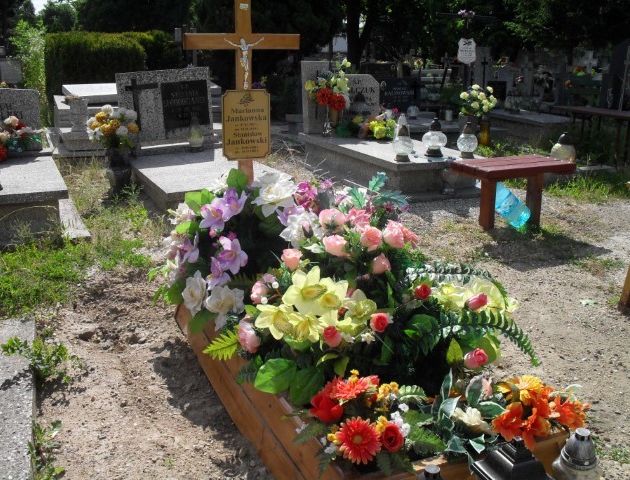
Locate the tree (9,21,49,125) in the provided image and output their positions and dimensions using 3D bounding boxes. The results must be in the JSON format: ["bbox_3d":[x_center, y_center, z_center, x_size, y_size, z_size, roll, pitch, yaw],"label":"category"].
[{"bbox_3d":[-4.236,-2.455,9.600,0.650,1.650,0.650,-7,18,-24],"label":"tree"}]

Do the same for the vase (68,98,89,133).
[{"bbox_3d":[-2.741,-1.443,7.500,0.250,0.380,0.250,-7,18,-24],"label":"vase"}]

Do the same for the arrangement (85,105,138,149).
[{"bbox_3d":[-1.706,-0.948,5.450,0.440,0.380,0.400,-7,18,-24],"label":"arrangement"}]

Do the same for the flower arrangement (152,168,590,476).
[{"bbox_3d":[0.040,0.150,2.255,0.900,0.520,1.400,-7,18,-24],"label":"flower arrangement"}]

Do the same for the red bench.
[{"bbox_3d":[1.442,-0.337,4.760,0.810,0.460,0.420,-7,18,-24],"label":"red bench"}]

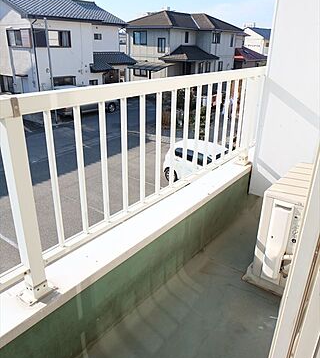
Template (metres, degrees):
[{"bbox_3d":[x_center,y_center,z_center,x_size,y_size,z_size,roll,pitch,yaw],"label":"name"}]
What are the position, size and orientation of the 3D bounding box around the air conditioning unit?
[{"bbox_3d":[0.836,0.286,1.981,0.314,0.603,0.677,17,28,33],"label":"air conditioning unit"}]

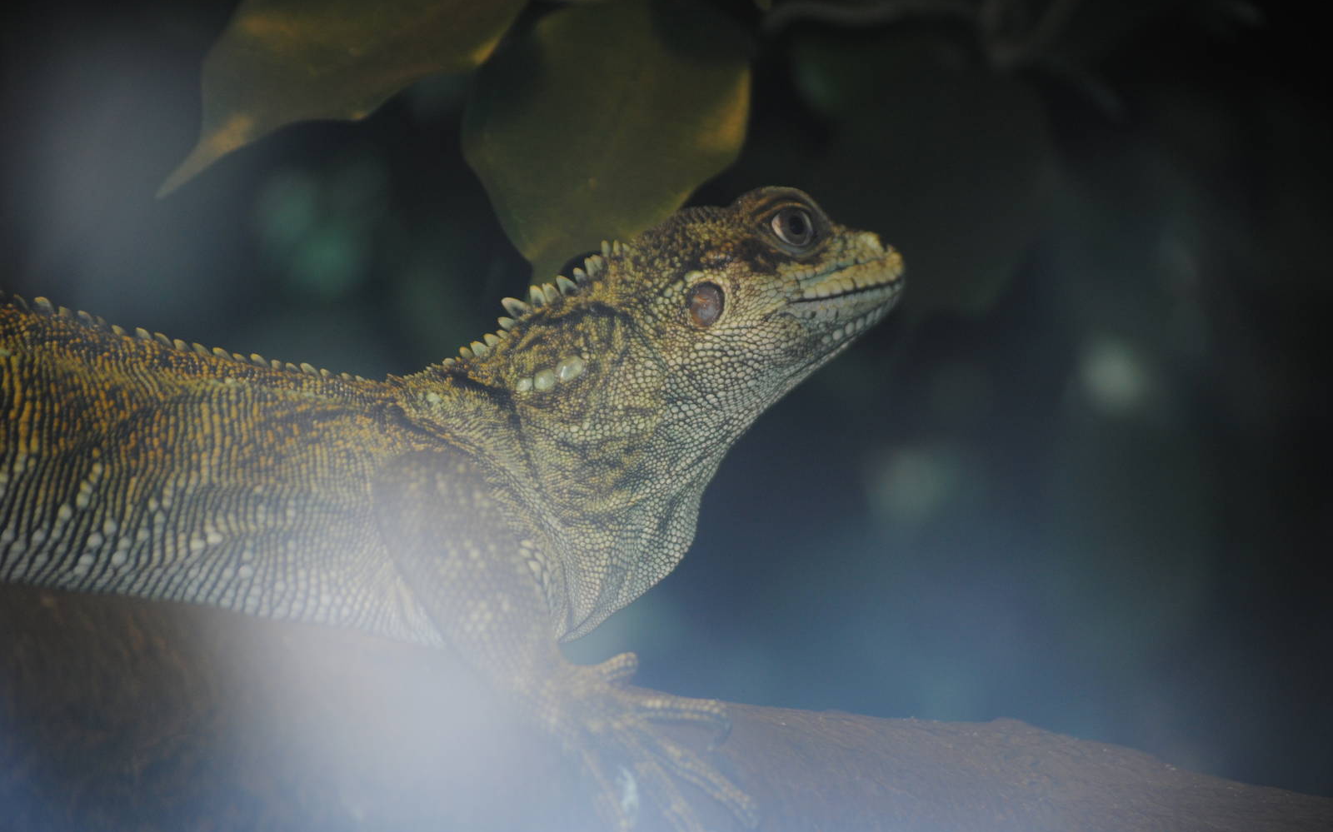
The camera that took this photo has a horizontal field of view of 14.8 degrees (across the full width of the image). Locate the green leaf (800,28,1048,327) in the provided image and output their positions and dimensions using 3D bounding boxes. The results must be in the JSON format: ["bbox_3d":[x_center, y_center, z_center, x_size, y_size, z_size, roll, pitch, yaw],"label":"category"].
[{"bbox_3d":[0.071,-0.065,1.400,0.072,0.078,0.022,0,-12,0],"label":"green leaf"}]

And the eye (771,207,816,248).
[{"bbox_3d":[0.030,-0.044,1.203,0.011,0.010,0.007,-10,6,-14],"label":"eye"}]

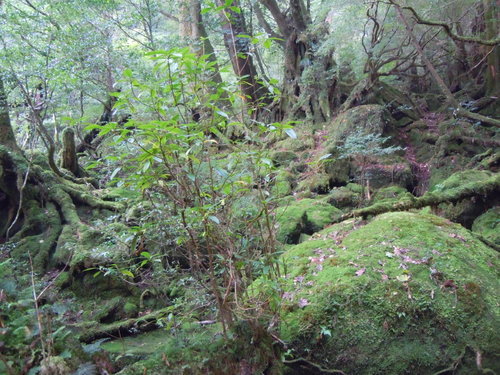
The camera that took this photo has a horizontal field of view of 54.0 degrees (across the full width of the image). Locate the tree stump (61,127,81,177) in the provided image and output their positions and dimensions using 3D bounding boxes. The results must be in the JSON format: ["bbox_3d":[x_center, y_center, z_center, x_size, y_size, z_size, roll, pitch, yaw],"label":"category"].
[{"bbox_3d":[-2.741,-0.550,7.500,0.280,0.760,0.280,0,6,0],"label":"tree stump"}]

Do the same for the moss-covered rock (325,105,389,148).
[{"bbox_3d":[1.843,-1.056,8.500,1.100,0.750,0.900,0,6,0],"label":"moss-covered rock"}]

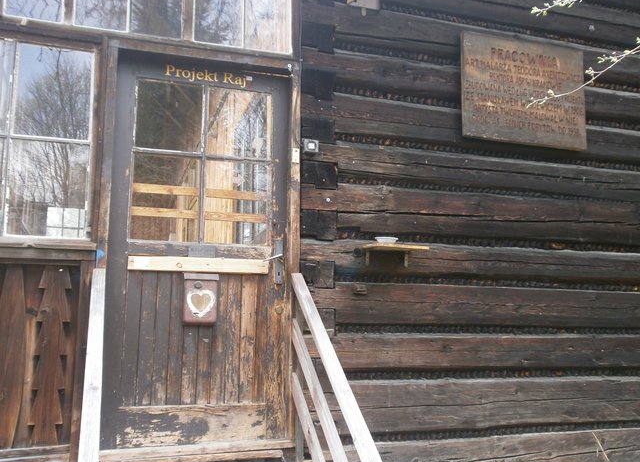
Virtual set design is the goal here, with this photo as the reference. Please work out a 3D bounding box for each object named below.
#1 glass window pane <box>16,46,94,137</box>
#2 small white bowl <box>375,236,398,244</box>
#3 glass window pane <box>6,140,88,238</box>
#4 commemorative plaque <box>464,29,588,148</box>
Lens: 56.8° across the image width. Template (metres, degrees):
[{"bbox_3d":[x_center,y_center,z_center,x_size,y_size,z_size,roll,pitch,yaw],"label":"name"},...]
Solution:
[{"bbox_3d":[-1.288,-0.676,2.874,0.341,0.452,0.020,3,-8,-17],"label":"glass window pane"},{"bbox_3d":[0.362,0.056,3.207,0.128,0.037,0.128,1,-8,0],"label":"small white bowl"},{"bbox_3d":[-1.288,-0.202,2.813,0.356,0.454,0.020,3,-8,-17],"label":"glass window pane"},{"bbox_3d":[1.268,-0.853,3.670,0.876,0.650,0.040,3,-8,-17],"label":"commemorative plaque"}]

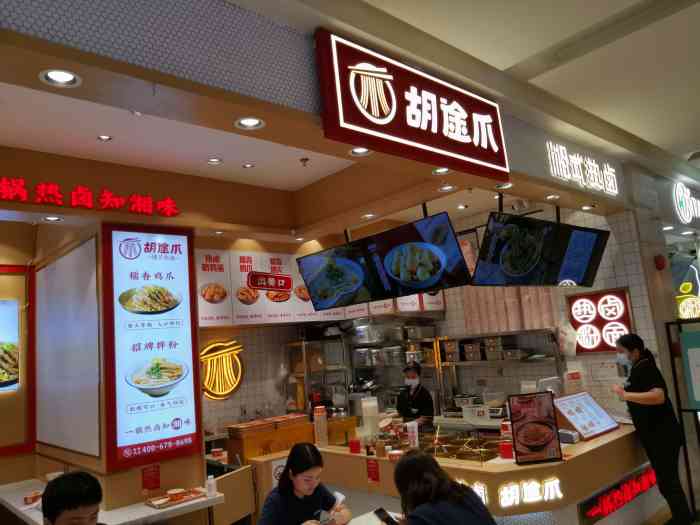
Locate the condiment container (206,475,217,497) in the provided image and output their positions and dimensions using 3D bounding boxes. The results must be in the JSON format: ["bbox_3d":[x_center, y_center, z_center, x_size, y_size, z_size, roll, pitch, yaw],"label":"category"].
[{"bbox_3d":[-0.933,1.487,3.654,0.058,0.143,0.058,3,-11,-43],"label":"condiment container"}]

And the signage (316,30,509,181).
[{"bbox_3d":[0.413,-0.799,3.003,1.440,0.460,0.120,3,-11,-43],"label":"signage"}]

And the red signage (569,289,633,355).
[{"bbox_3d":[2.454,0.591,5.313,0.080,0.590,0.580,3,-11,-43],"label":"red signage"}]

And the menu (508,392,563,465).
[{"bbox_3d":[1.265,1.137,3.771,0.320,0.470,0.025,-4,-16,-7],"label":"menu"}]

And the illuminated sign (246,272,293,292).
[{"bbox_3d":[-0.729,0.174,5.010,0.460,0.150,0.060,3,-11,-43],"label":"illuminated sign"}]

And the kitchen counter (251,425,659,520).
[{"bbox_3d":[0.843,1.942,4.792,2.800,0.770,2.640,3,-11,-43],"label":"kitchen counter"}]

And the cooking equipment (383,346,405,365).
[{"bbox_3d":[0.561,1.199,7.040,0.270,0.235,0.270,3,-11,-43],"label":"cooking equipment"}]

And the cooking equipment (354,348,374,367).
[{"bbox_3d":[0.184,1.294,7.439,0.280,0.240,0.280,3,-11,-43],"label":"cooking equipment"}]

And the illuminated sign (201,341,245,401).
[{"bbox_3d":[-1.658,1.374,7.043,0.660,0.720,0.060,3,-11,-43],"label":"illuminated sign"}]

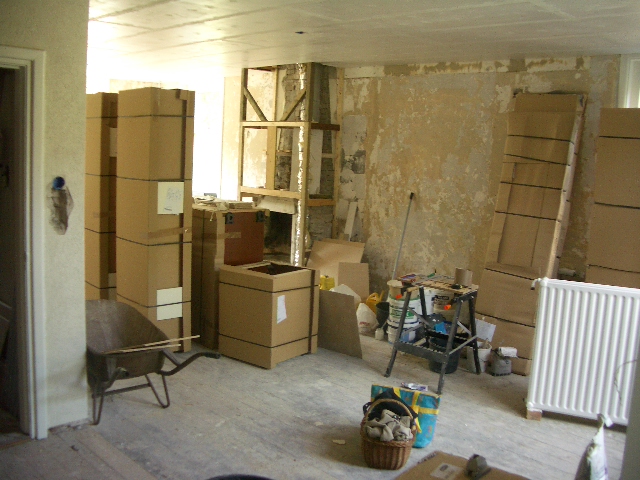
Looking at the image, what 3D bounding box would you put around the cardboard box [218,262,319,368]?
[{"bbox_3d":[-0.443,0.624,5.597,0.604,0.742,0.619,8,9,35],"label":"cardboard box"}]

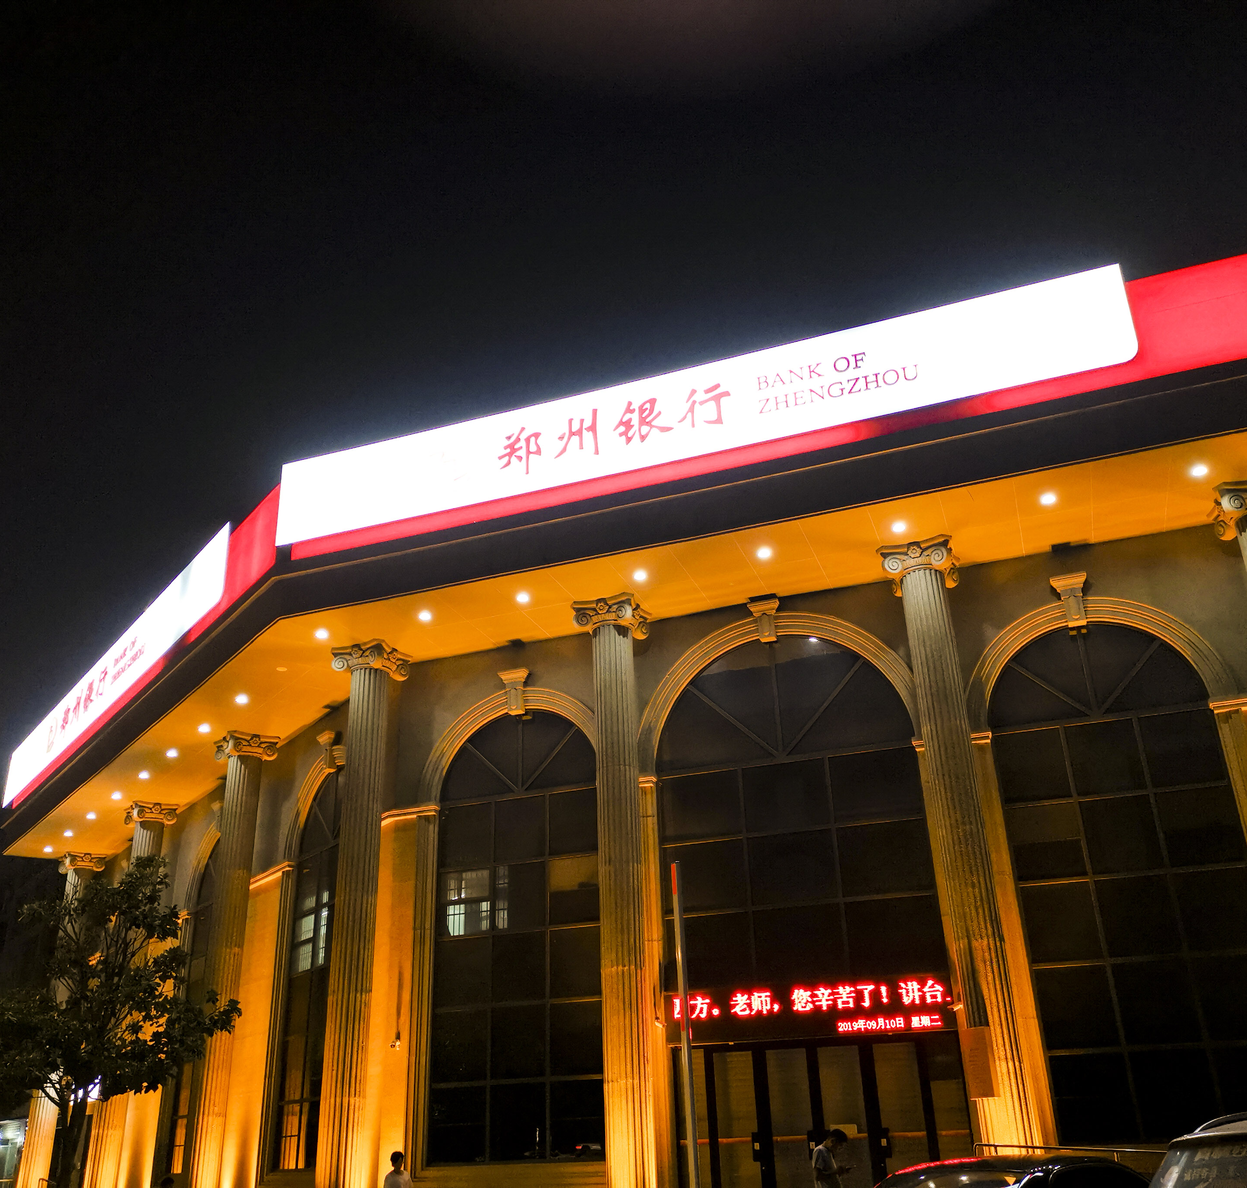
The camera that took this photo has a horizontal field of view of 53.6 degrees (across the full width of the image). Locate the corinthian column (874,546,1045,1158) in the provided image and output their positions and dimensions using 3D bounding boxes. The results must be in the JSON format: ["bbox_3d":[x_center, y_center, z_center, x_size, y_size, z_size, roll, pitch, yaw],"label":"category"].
[{"bbox_3d":[5.040,3.838,18.363,1.215,9.898,1.215,-11,-27,17],"label":"corinthian column"}]

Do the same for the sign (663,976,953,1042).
[{"bbox_3d":[2.992,6.886,20.376,4.876,0.869,0.159,-10,-27,17],"label":"sign"}]

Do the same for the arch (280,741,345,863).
[{"bbox_3d":[-6.310,4.376,26.739,0.318,2.099,4.155,17,-31,-34],"label":"arch"}]

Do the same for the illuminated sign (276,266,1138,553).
[{"bbox_3d":[0.650,-2.869,20.626,14.749,1.741,0.300,-11,-27,17],"label":"illuminated sign"}]

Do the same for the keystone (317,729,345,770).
[{"bbox_3d":[-6.149,3.309,25.661,0.250,0.823,0.578,16,-31,-34],"label":"keystone"}]

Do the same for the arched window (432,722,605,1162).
[{"bbox_3d":[-1.764,5.593,21.182,3.234,7.517,0.280,-11,-27,17],"label":"arched window"}]

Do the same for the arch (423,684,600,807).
[{"bbox_3d":[-2.031,2.891,23.917,4.155,2.099,0.318,-10,-27,17],"label":"arch"}]

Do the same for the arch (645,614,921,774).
[{"bbox_3d":[2.572,1.544,21.146,5.096,2.646,0.280,-11,-27,17],"label":"arch"}]

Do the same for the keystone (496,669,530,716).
[{"bbox_3d":[-2.047,1.829,22.843,0.578,0.823,0.250,-11,-27,17],"label":"keystone"}]

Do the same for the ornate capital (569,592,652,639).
[{"bbox_3d":[-0.205,0.559,23.375,1.272,0.541,1.325,-10,-27,17],"label":"ornate capital"}]

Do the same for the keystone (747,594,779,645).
[{"bbox_3d":[2.502,0.469,21.643,0.561,0.706,0.250,-11,-27,17],"label":"keystone"}]

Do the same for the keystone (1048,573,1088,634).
[{"bbox_3d":[7.247,0.106,19.908,0.578,0.823,0.250,-11,-27,17],"label":"keystone"}]

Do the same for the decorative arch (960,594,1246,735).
[{"bbox_3d":[7.771,1.082,20.807,4.155,2.099,0.318,-10,-27,17],"label":"decorative arch"}]

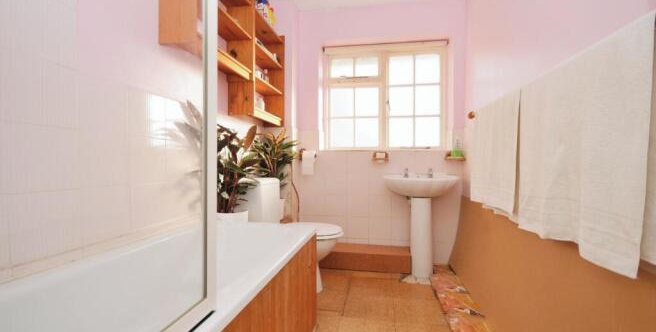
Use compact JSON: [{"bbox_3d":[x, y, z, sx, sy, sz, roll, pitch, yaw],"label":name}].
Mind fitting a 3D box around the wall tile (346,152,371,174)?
[{"bbox_3d":[0.274,-0.033,2.495,0.201,0.208,0.015,0,0,10],"label":"wall tile"}]

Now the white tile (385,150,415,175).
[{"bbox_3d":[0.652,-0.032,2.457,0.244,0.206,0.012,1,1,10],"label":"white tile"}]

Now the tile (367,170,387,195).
[{"bbox_3d":[0.473,0.170,2.513,0.205,0.200,0.015,0,0,10],"label":"tile"}]

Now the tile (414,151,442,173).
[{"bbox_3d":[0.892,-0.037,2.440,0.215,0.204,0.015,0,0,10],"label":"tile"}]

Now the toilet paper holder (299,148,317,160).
[{"bbox_3d":[-0.190,-0.106,2.571,0.170,0.115,0.110,0,0,10],"label":"toilet paper holder"}]

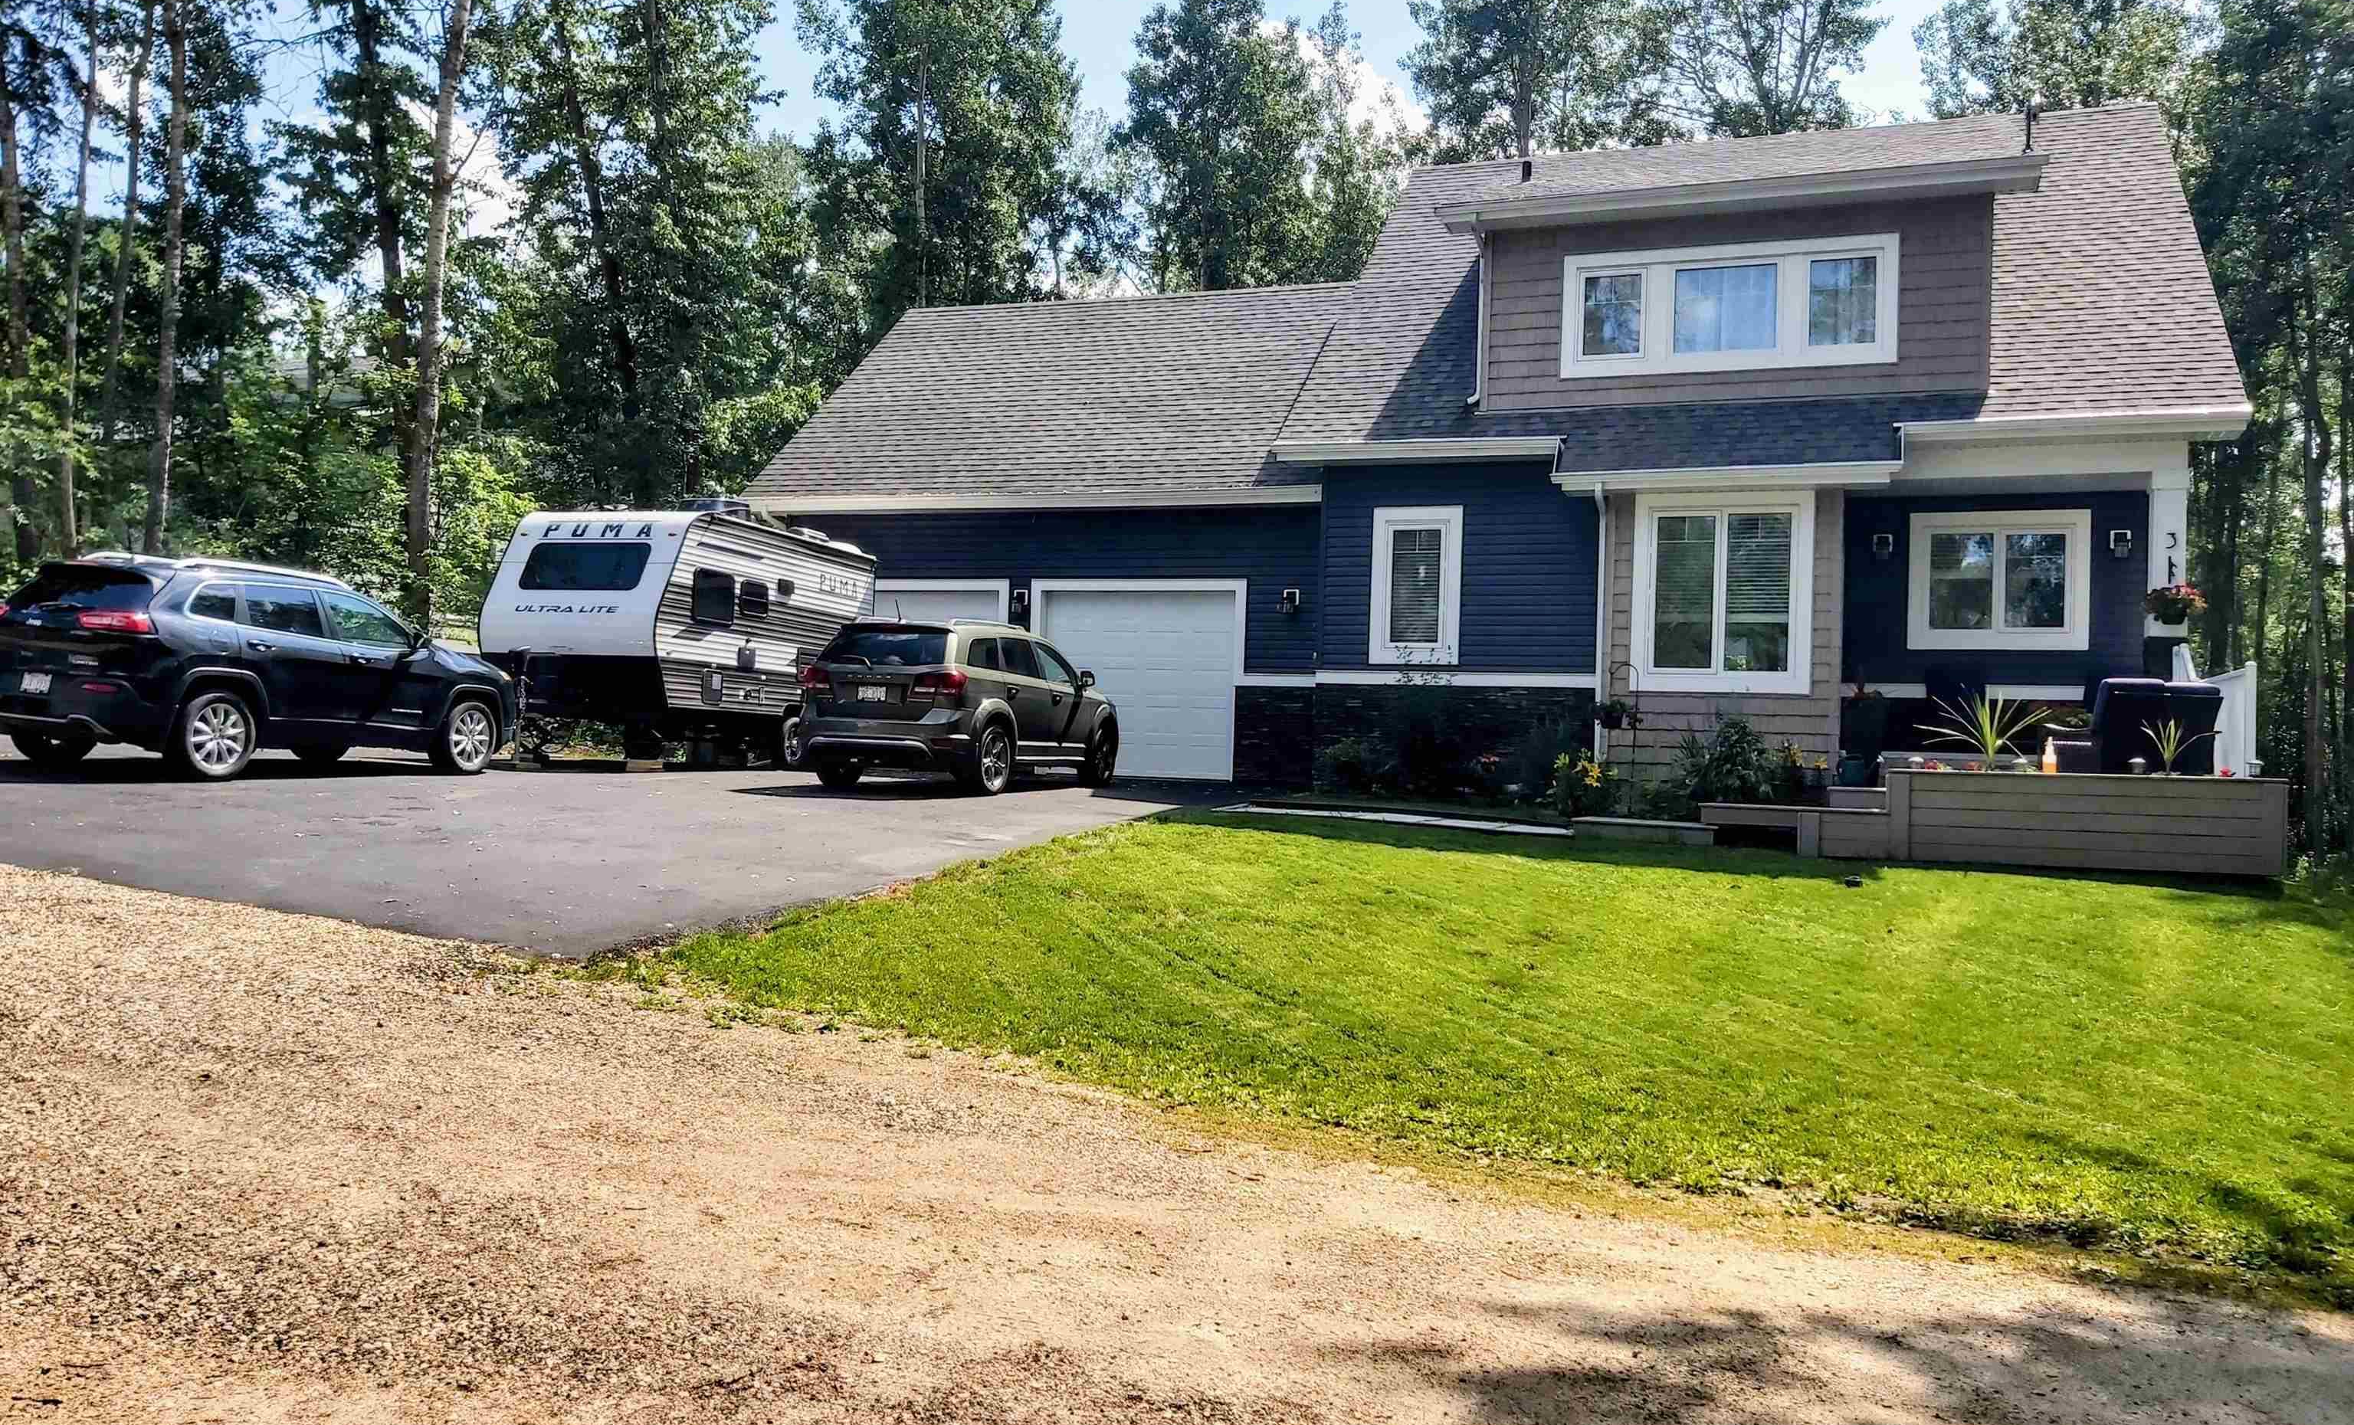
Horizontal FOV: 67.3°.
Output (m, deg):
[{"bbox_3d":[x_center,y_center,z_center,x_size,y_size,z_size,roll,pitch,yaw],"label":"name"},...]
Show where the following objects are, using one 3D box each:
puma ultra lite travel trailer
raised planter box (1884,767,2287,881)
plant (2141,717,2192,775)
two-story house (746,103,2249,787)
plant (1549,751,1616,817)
[{"bbox_3d":[-5.916,-0.989,20.645,2.300,3.227,5.315,1,-2,20],"label":"puma ultra lite travel trailer"},{"bbox_3d":[7.173,0.870,14.089,2.809,0.709,0.500,1,-2,21],"label":"raised planter box"},{"bbox_3d":[7.791,0.267,13.883,0.460,0.490,0.440,1,-2,21],"label":"plant"},{"bbox_3d":[4.281,-3.546,26.232,18.150,9.850,13.000,1,-2,21],"label":"two-story house"},{"bbox_3d":[3.755,0.670,16.300,0.600,0.640,0.550,1,-2,21],"label":"plant"}]

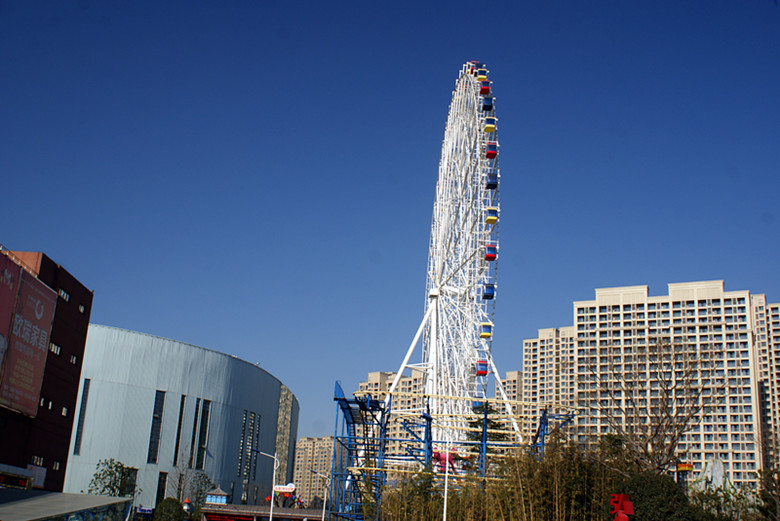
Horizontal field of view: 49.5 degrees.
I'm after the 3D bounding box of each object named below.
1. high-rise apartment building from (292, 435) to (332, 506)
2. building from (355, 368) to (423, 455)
[{"bbox_3d":[-52.434,161.674,618.399,32.000,62.500,15.000,-11,-22,38],"label":"high-rise apartment building"},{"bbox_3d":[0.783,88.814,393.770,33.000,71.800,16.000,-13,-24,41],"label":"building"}]

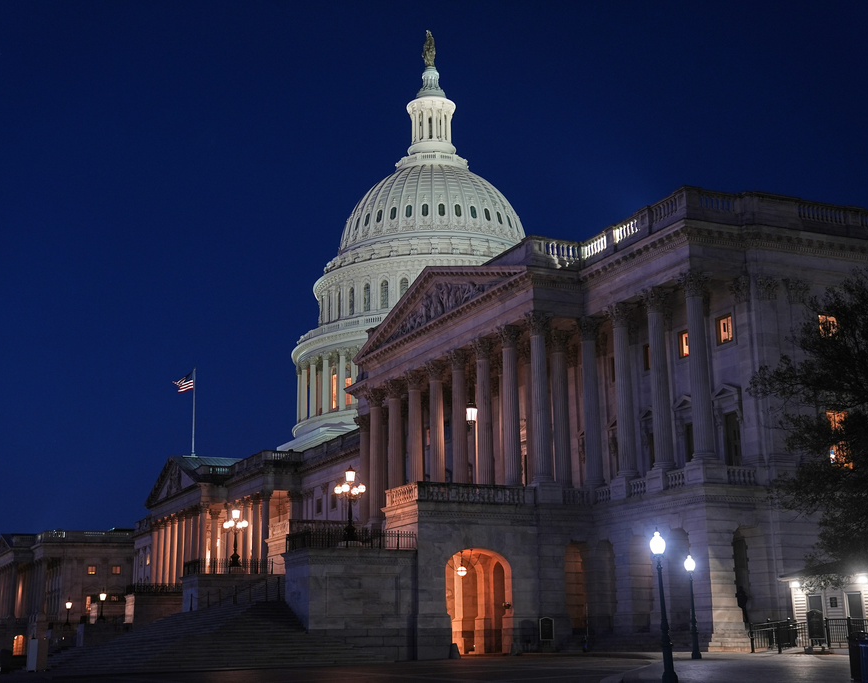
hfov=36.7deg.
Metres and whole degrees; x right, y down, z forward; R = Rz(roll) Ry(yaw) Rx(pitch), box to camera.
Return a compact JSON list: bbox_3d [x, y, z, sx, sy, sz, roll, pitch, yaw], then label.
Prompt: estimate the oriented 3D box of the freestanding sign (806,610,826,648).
[{"bbox_3d":[15.572,11.772,53.300,0.780,1.640,0.400,5,-15,-25],"label":"freestanding sign"}]

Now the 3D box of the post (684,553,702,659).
[{"bbox_3d":[9.780,10.046,49.590,0.420,3.848,0.420,-1,-14,0],"label":"post"}]

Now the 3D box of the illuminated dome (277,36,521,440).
[{"bbox_3d":[-0.056,-14.806,184.300,41.331,63.523,41.331,6,-15,-26],"label":"illuminated dome"}]

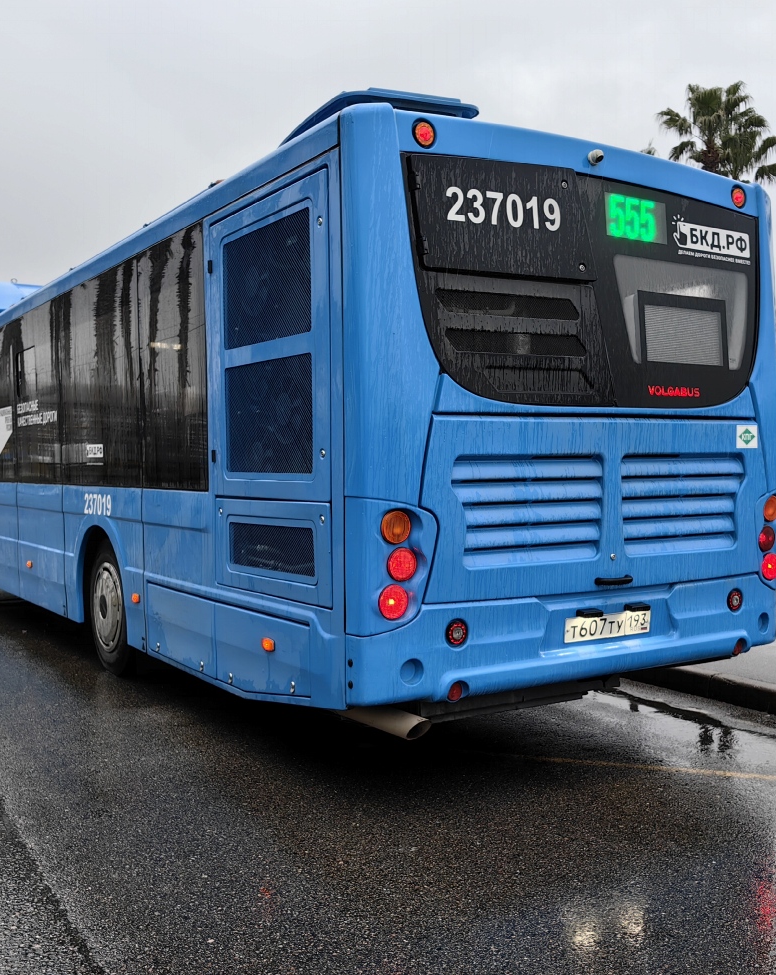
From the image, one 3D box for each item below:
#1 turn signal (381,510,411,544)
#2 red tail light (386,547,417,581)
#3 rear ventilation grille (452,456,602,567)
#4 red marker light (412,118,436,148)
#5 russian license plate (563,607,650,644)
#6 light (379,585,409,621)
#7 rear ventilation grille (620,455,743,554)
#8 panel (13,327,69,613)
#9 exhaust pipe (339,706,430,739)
[{"bbox_3d":[0.027,0.152,3.931,0.130,0.130,0.060,-1,1,-33],"label":"turn signal"},{"bbox_3d":[0.044,0.298,3.946,0.133,0.134,0.045,-1,1,-33],"label":"red tail light"},{"bbox_3d":[0.597,0.094,4.273,0.827,0.446,0.070,-1,1,-33],"label":"rear ventilation grille"},{"bbox_3d":[0.136,-1.405,4.035,0.113,0.115,0.045,-1,1,-33],"label":"red marker light"},{"bbox_3d":[0.984,0.621,4.535,0.520,0.112,0.015,-1,1,-33],"label":"russian license plate"},{"bbox_3d":[0.013,0.444,3.928,0.134,0.134,0.045,-1,1,-33],"label":"light"},{"bbox_3d":[1.387,0.079,4.780,0.831,0.448,0.070,-1,1,-33],"label":"rear ventilation grille"},{"bbox_3d":[-2.677,-0.122,7.872,0.080,2.100,1.530,-1,1,-33],"label":"panel"},{"bbox_3d":[-0.027,0.979,4.346,0.100,0.100,0.640,-1,1,-33],"label":"exhaust pipe"}]

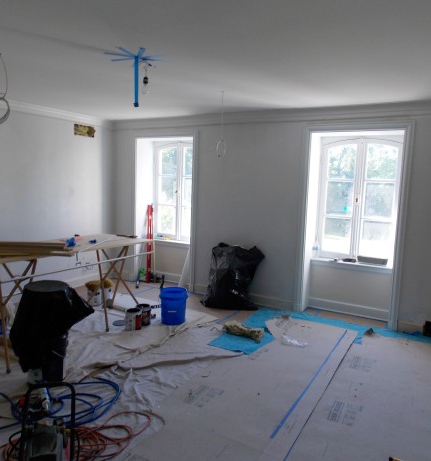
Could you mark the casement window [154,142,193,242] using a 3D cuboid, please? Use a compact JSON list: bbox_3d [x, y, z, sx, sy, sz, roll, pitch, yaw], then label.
[{"bbox_3d":[-0.544,-0.590,6.357,0.997,1.570,0.120,5,7,29],"label":"casement window"}]

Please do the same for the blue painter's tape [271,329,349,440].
[{"bbox_3d":[0.902,1.200,3.532,0.028,0.004,2.242,5,8,29],"label":"blue painter's tape"}]

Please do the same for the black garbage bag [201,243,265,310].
[{"bbox_3d":[0.238,0.590,5.241,0.700,0.790,0.460,5,7,29],"label":"black garbage bag"}]

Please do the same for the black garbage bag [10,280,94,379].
[{"bbox_3d":[-1.251,0.781,3.204,0.600,0.750,0.430,-1,7,-22],"label":"black garbage bag"}]

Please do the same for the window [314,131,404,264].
[{"bbox_3d":[1.776,-0.371,5.082,1.002,1.570,0.120,5,7,29],"label":"window"}]

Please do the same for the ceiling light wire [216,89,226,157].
[{"bbox_3d":[0.064,-1.047,4.063,0.100,0.640,0.060,2,7,0],"label":"ceiling light wire"}]

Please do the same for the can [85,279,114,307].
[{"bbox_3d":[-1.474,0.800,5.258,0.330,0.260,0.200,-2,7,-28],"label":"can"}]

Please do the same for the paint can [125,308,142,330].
[{"bbox_3d":[-0.877,0.954,4.388,0.172,0.190,0.172,2,7,0],"label":"paint can"}]

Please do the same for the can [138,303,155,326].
[{"bbox_3d":[-0.799,0.939,4.534,0.172,0.190,0.172,5,7,29],"label":"can"}]

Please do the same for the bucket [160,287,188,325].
[{"bbox_3d":[-0.470,0.851,4.623,0.302,0.365,0.302,2,7,0],"label":"bucket"}]

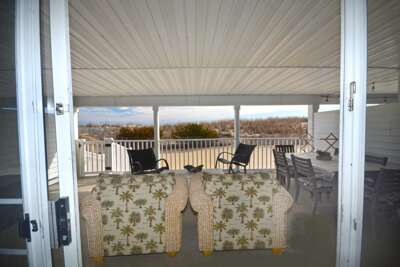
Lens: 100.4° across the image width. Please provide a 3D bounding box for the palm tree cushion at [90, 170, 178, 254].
[{"bbox_3d":[-0.665,0.834,1.790,0.800,0.790,0.180,-1,2,-8],"label":"palm tree cushion"}]

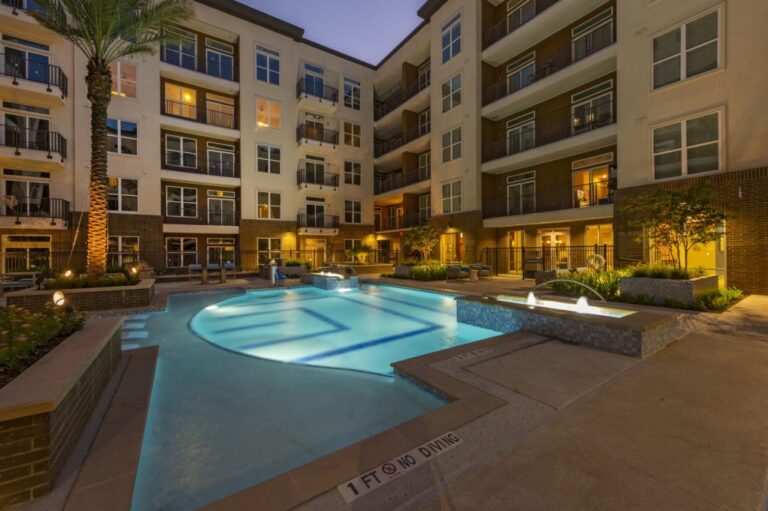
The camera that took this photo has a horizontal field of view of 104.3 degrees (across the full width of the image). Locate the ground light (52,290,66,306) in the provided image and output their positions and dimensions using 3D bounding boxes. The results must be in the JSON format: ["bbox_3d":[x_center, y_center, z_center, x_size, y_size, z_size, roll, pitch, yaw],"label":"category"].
[{"bbox_3d":[-3.720,0.500,3.450,0.160,0.190,0.180,0,1,3],"label":"ground light"}]

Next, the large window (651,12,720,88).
[{"bbox_3d":[10.883,-7.350,10.804,0.120,1.950,1.710,-1,1,-34],"label":"large window"}]

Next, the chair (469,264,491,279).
[{"bbox_3d":[5.560,0.890,17.150,0.820,0.800,0.800,-1,1,-34],"label":"chair"}]

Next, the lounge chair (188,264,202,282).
[{"bbox_3d":[-10.000,0.970,15.900,0.700,0.960,1.000,-1,1,-34],"label":"lounge chair"}]

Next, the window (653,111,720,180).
[{"bbox_3d":[10.883,-3.880,10.804,0.120,1.950,1.710,-1,1,-34],"label":"window"}]

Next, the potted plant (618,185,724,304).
[{"bbox_3d":[9.239,-0.402,9.535,2.700,3.400,2.050,-1,1,-34],"label":"potted plant"}]

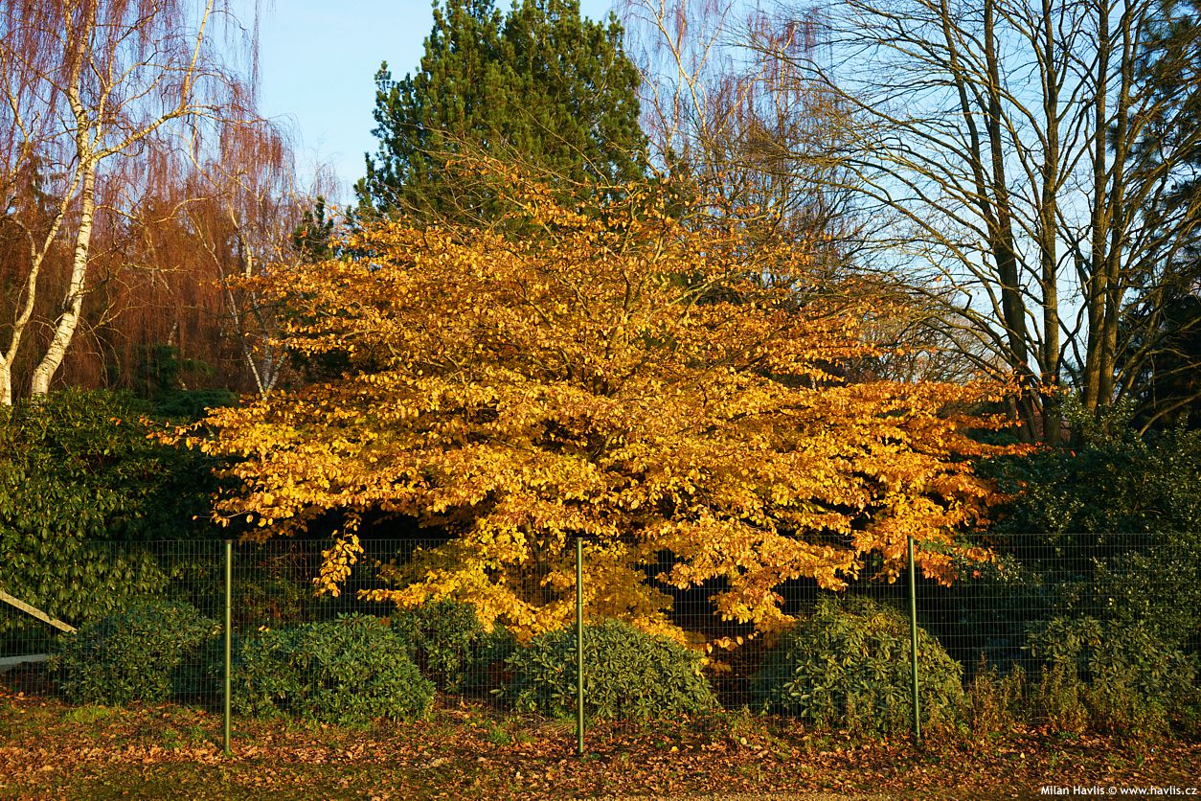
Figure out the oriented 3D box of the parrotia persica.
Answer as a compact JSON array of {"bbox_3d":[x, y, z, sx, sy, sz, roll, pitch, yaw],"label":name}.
[{"bbox_3d":[0.020,0.220,13.800,8.400,5.100,7.000,0,-5,0],"label":"parrotia persica"}]

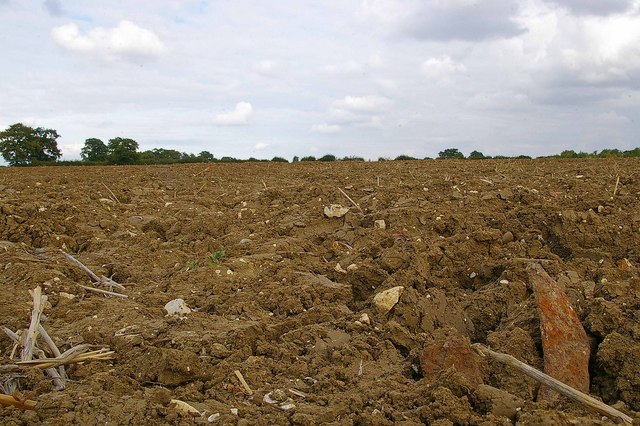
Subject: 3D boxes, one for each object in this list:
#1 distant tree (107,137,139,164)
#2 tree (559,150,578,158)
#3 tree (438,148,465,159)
[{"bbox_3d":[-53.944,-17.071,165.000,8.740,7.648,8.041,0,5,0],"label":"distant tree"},{"bbox_3d":[86.385,-19.988,210.000,6.952,3.476,6.396,0,5,0],"label":"tree"},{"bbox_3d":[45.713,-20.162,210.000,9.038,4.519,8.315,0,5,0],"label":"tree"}]

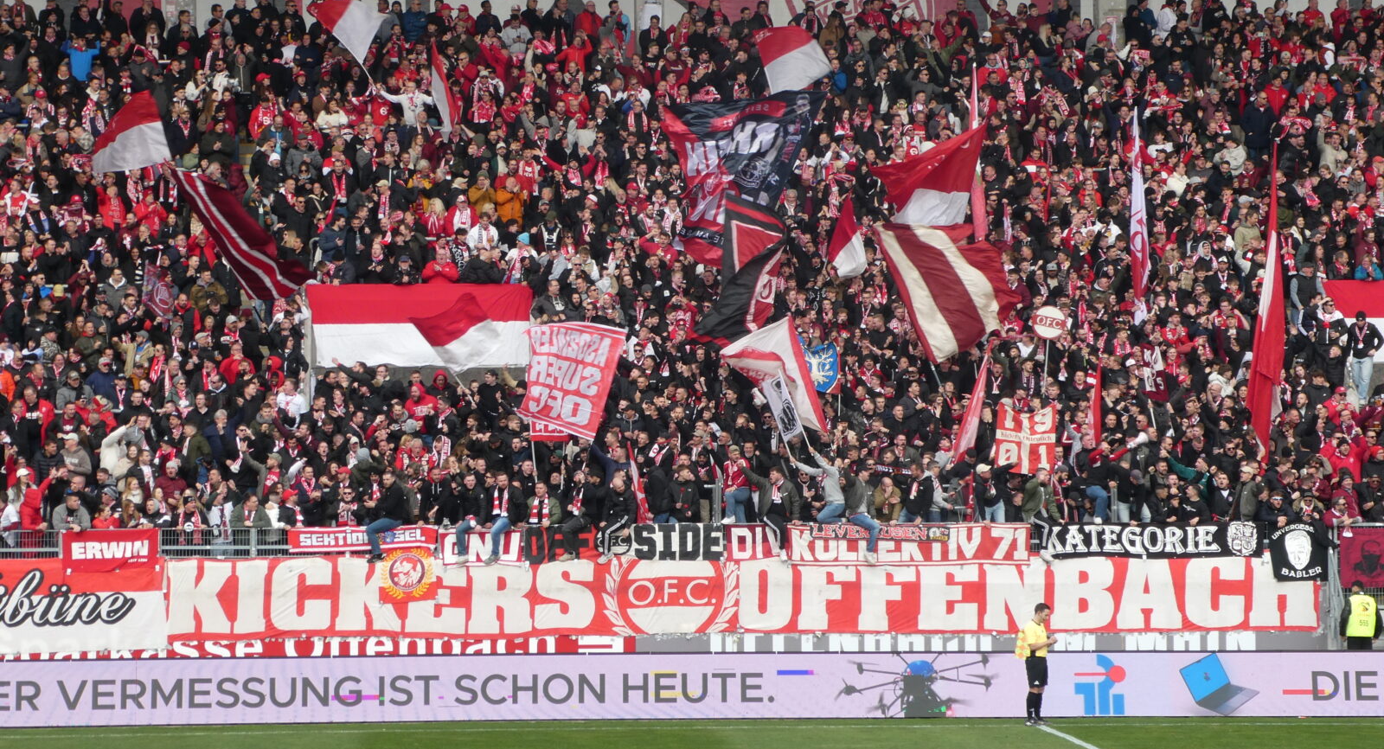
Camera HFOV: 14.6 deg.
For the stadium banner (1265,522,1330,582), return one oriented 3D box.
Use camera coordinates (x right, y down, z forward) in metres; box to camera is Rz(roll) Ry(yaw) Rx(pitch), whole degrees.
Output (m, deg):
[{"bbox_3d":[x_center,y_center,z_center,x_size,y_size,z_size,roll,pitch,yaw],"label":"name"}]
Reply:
[{"bbox_3d":[9.802,2.868,87.300,1.014,0.962,0.060,0,-1,-3],"label":"stadium banner"}]

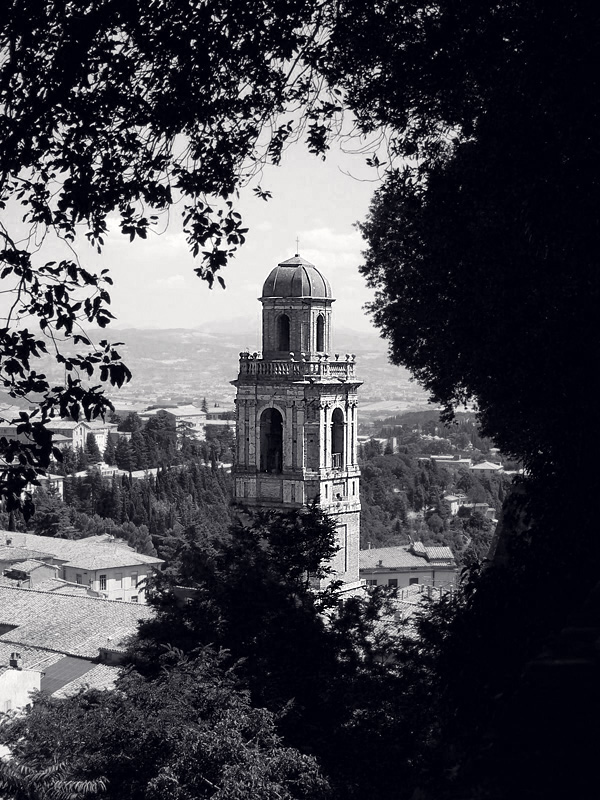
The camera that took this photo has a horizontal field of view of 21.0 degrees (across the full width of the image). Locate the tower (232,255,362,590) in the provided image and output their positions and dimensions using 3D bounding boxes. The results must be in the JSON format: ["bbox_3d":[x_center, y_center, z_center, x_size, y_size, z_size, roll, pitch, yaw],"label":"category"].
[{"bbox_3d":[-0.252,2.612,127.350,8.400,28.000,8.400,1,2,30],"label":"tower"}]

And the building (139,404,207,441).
[{"bbox_3d":[-60.688,11.424,770.000,21.500,17.000,25.000,1,2,35],"label":"building"}]

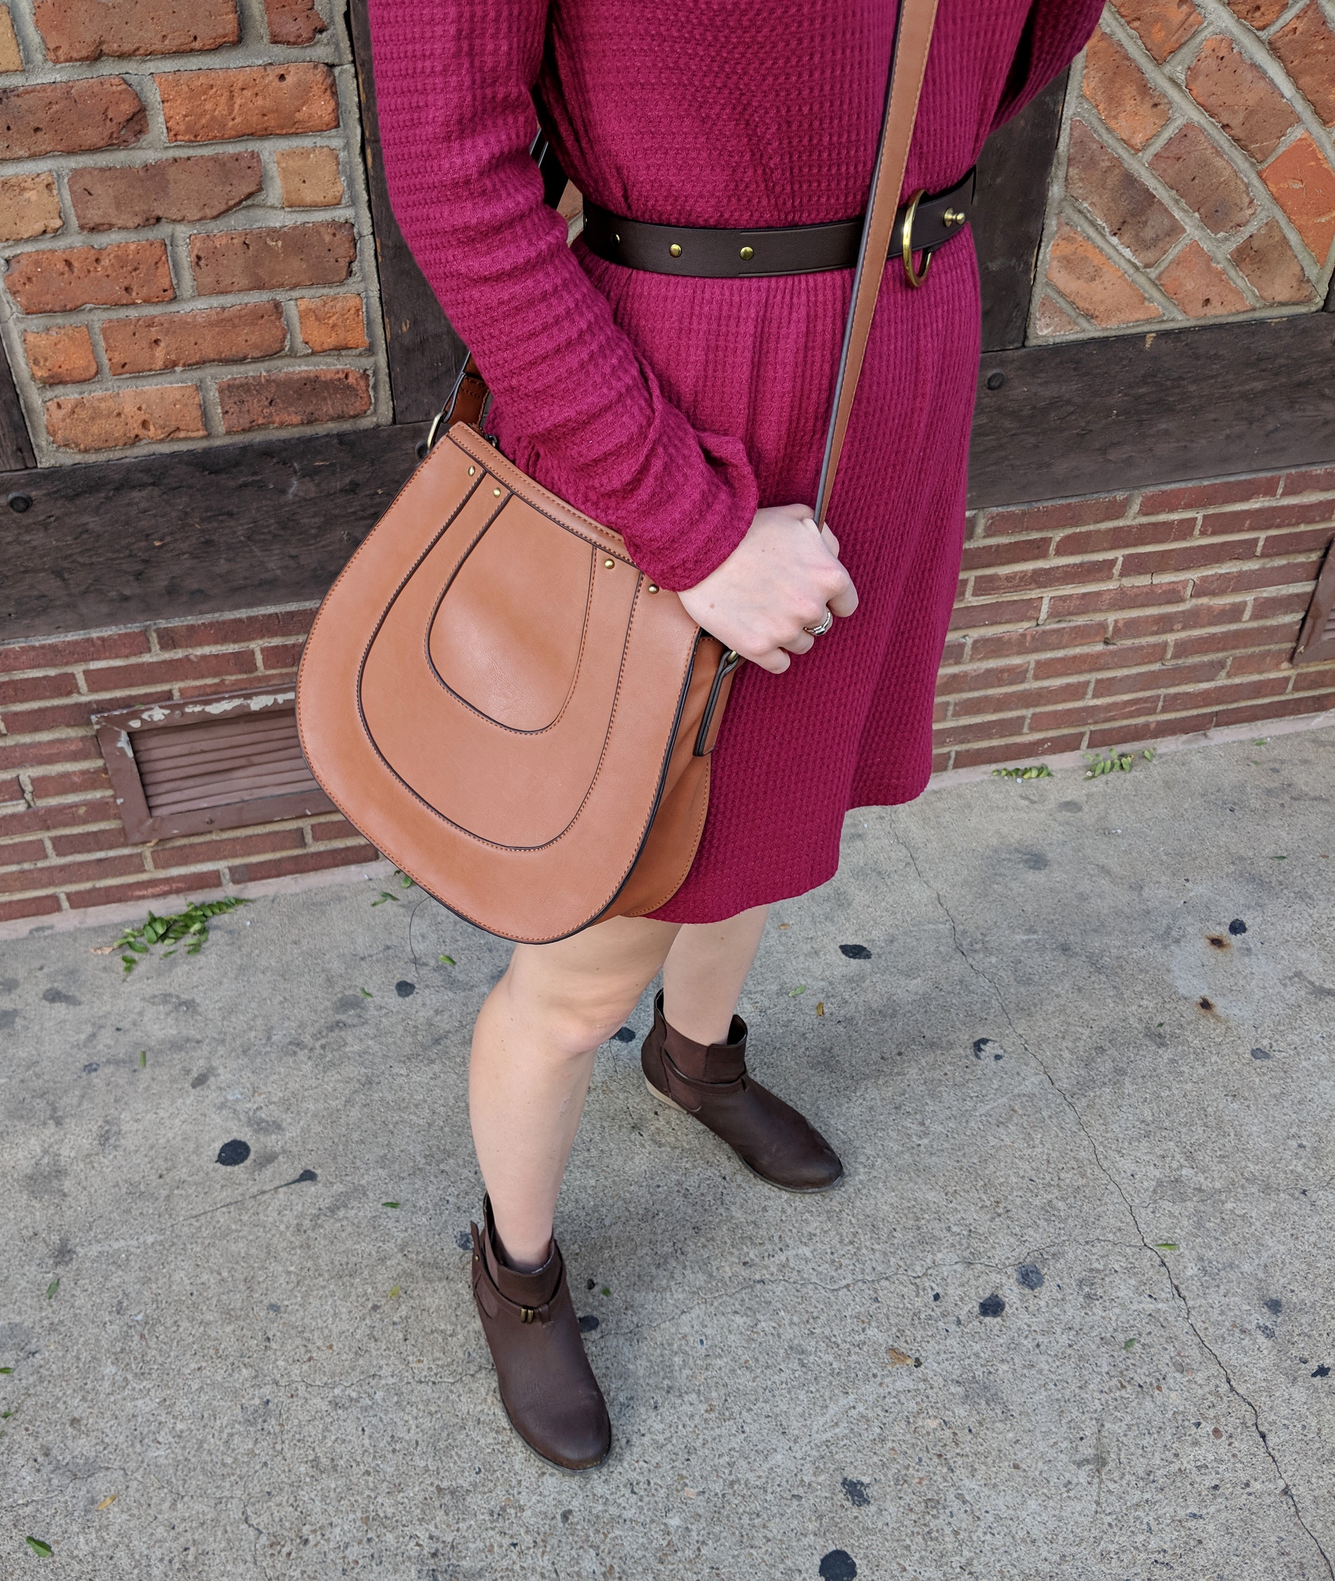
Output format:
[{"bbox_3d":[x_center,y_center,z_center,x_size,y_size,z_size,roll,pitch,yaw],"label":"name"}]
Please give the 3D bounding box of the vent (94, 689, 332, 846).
[{"bbox_3d":[-0.585,-0.054,1.983,0.400,0.220,0.040,-7,38,-9],"label":"vent"}]

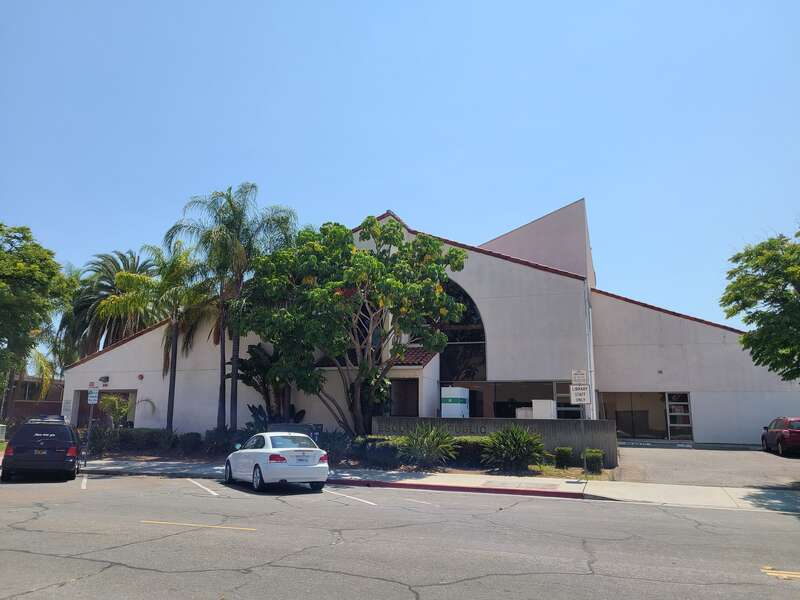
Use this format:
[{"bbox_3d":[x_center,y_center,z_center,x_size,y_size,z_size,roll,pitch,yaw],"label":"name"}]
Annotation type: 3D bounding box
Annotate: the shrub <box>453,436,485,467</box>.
[{"bbox_3d":[2.531,5.597,22.200,1.150,1.100,1.050,-3,-13,15],"label":"shrub"}]

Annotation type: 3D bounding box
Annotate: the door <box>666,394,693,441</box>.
[{"bbox_3d":[12.444,5.180,26.725,0.980,2.084,0.100,-3,-11,20],"label":"door"}]

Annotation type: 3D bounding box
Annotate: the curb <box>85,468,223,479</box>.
[{"bbox_3d":[-7.756,5.334,18.633,5.083,0.150,0.200,-3,-13,15],"label":"curb"}]

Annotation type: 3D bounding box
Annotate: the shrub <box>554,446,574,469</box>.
[{"bbox_3d":[5.904,5.688,21.700,0.750,0.780,0.720,-3,-13,15],"label":"shrub"}]

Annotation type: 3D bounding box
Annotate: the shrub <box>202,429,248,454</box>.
[{"bbox_3d":[-6.699,5.510,23.068,1.680,1.090,1.150,-3,-11,20],"label":"shrub"}]

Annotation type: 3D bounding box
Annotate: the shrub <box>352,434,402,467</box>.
[{"bbox_3d":[-0.779,5.015,19.916,1.650,1.055,1.150,-3,-11,20],"label":"shrub"}]

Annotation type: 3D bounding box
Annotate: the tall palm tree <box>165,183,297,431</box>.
[{"bbox_3d":[-9.136,0.134,31.474,6.854,13.329,6.501,-3,-13,17],"label":"tall palm tree"}]

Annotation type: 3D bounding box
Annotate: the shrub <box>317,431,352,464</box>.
[{"bbox_3d":[-2.453,5.523,22.500,1.300,1.250,1.200,-3,-13,15],"label":"shrub"}]

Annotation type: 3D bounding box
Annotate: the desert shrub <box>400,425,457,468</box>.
[{"bbox_3d":[1.007,5.327,22.000,2.000,1.500,1.900,-3,-13,15],"label":"desert shrub"}]

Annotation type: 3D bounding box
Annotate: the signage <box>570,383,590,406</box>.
[{"bbox_3d":[5.690,2.972,18.900,0.610,0.600,0.030,-3,-13,15],"label":"signage"}]

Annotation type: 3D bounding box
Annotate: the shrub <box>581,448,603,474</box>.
[{"bbox_3d":[5.930,4.973,18.512,0.750,0.746,0.750,-3,-11,20],"label":"shrub"}]

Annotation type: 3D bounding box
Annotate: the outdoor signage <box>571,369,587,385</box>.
[{"bbox_3d":[5.654,2.419,18.950,0.440,0.480,0.030,-3,-13,15],"label":"outdoor signage"}]

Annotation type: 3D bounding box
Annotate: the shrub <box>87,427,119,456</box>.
[{"bbox_3d":[-11.635,5.534,23.500,1.120,1.130,1.050,-3,-13,15],"label":"shrub"}]

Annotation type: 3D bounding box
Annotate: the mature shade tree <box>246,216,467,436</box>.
[{"bbox_3d":[-1.587,1.393,21.915,7.700,8.795,7.100,-3,-11,20],"label":"mature shade tree"}]

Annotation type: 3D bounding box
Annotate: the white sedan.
[{"bbox_3d":[-3.478,4.430,16.607,1.770,1.420,4.370,7,-14,-30],"label":"white sedan"}]

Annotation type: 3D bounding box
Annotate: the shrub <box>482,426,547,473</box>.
[{"bbox_3d":[3.550,4.720,18.962,2.000,1.364,1.900,-3,-11,20],"label":"shrub"}]

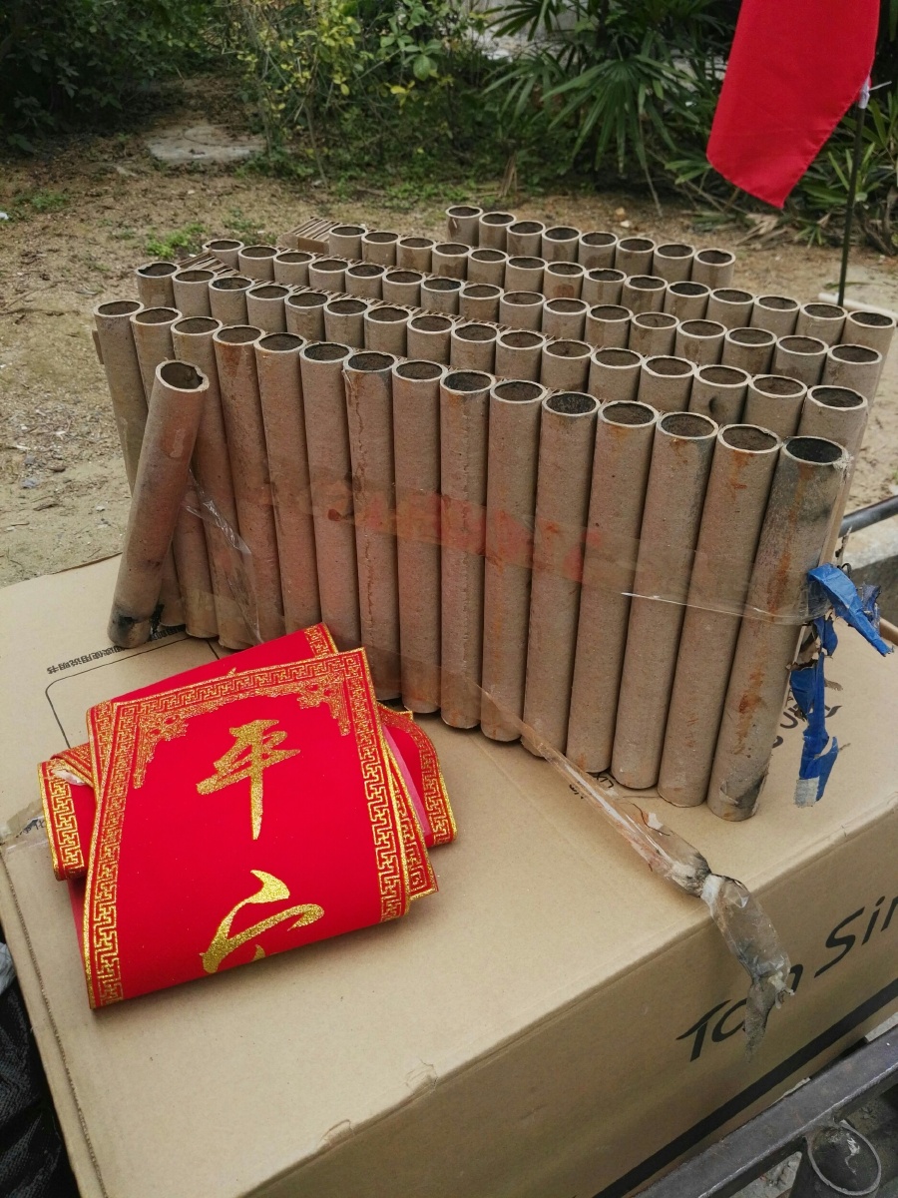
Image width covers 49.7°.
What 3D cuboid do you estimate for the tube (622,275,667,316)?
[{"bbox_3d":[0.166,-0.146,0.904,0.037,0.295,0.037,17,39,21],"label":"tube"}]

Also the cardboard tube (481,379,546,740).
[{"bbox_3d":[0.045,-0.014,0.710,0.036,0.294,0.036,0,36,0],"label":"cardboard tube"}]

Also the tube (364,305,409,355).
[{"bbox_3d":[-0.049,-0.098,0.826,0.036,0.294,0.036,17,39,20],"label":"tube"}]

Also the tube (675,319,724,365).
[{"bbox_3d":[0.190,-0.083,0.812,0.036,0.294,0.036,16,39,21],"label":"tube"}]

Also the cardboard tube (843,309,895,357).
[{"bbox_3d":[0.329,-0.096,0.835,0.036,0.294,0.036,15,39,21],"label":"cardboard tube"}]

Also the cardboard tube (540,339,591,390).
[{"bbox_3d":[0.076,-0.053,0.711,0.034,0.271,0.034,16,39,20],"label":"cardboard tube"}]

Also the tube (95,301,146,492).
[{"bbox_3d":[-0.257,-0.103,0.826,0.036,0.294,0.036,18,39,19],"label":"tube"}]

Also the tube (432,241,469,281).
[{"bbox_3d":[0.002,-0.202,0.980,0.037,0.295,0.037,17,39,21],"label":"tube"}]

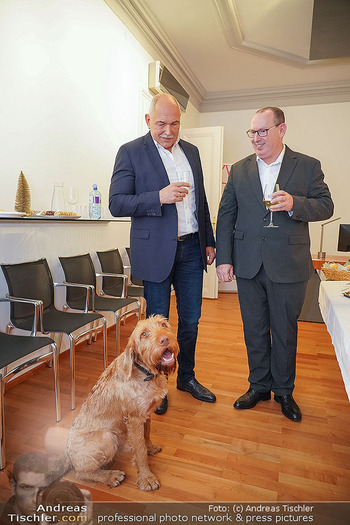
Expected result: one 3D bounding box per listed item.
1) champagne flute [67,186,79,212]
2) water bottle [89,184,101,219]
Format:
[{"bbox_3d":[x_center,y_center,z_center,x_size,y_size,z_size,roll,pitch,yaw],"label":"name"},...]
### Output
[{"bbox_3d":[-0.746,-0.441,2.552,0.085,0.220,0.085,4,7,19],"label":"champagne flute"},{"bbox_3d":[-0.630,-0.477,2.757,0.085,0.270,0.085,1,6,0],"label":"water bottle"}]

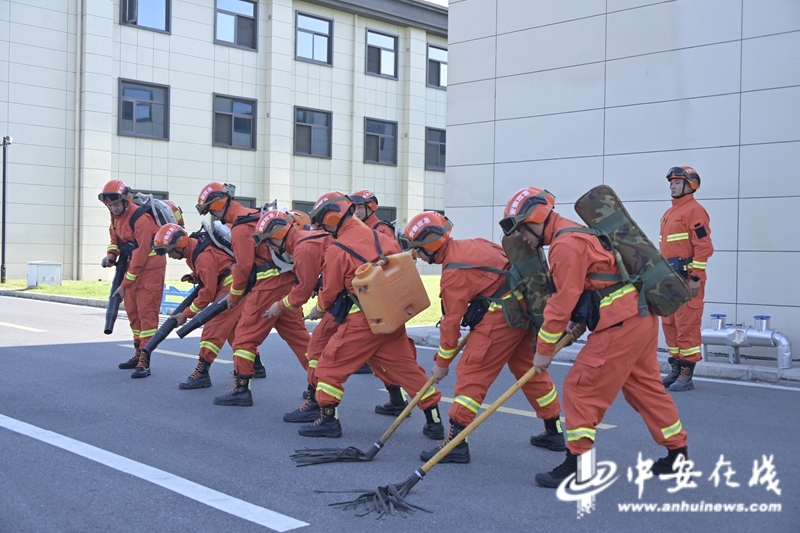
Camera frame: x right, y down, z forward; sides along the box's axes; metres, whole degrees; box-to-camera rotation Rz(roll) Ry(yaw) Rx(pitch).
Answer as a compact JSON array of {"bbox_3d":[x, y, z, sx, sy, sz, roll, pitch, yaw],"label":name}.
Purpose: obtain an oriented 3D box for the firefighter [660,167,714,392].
[{"bbox_3d":[2.361,0.083,7.520,0.340,1.830,0.500,0,1,-40],"label":"firefighter"}]

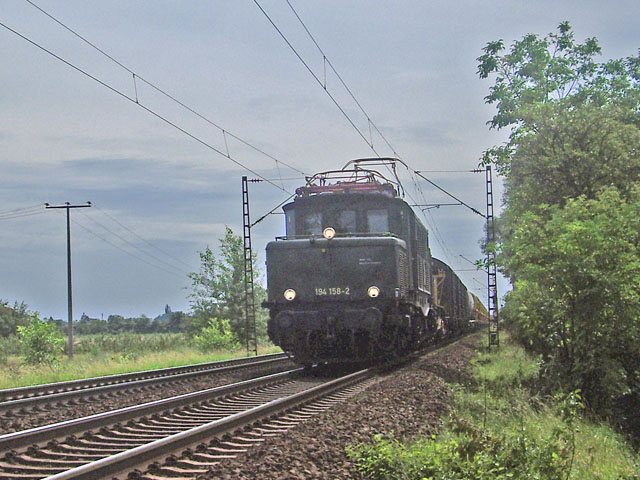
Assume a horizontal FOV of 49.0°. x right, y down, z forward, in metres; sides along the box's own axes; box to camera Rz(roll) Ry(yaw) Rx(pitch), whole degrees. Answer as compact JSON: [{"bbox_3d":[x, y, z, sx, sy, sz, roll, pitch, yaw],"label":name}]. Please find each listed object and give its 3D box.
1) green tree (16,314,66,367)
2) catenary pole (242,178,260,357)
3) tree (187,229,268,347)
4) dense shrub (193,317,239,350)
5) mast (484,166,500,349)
[{"bbox_3d":[-12.929,4.666,32.501,2.100,2.430,2.000,-2,-7,0],"label":"green tree"},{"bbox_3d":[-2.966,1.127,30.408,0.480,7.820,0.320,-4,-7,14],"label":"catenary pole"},{"bbox_3d":[-7.596,3.786,58.007,6.400,9.910,5.800,-2,-7,0],"label":"tree"},{"bbox_3d":[-7.149,6.622,49.000,3.000,2.280,2.700,-2,-7,0],"label":"dense shrub"},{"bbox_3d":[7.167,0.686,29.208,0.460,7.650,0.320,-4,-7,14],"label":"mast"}]

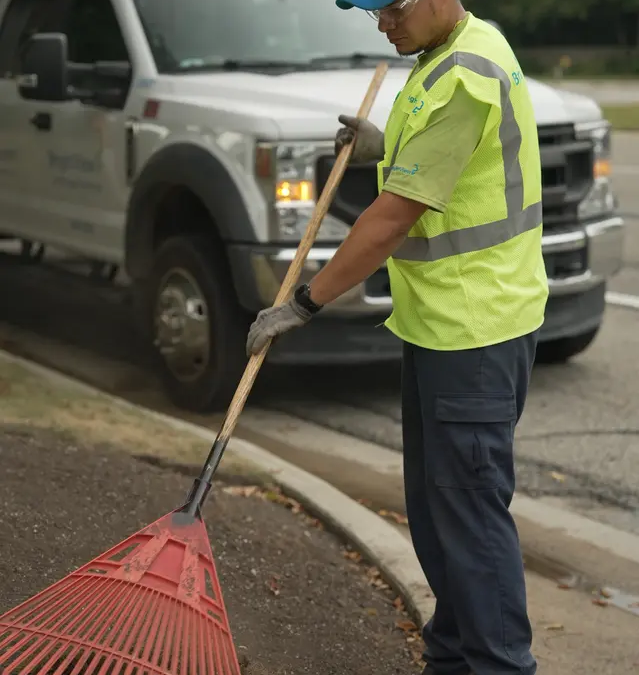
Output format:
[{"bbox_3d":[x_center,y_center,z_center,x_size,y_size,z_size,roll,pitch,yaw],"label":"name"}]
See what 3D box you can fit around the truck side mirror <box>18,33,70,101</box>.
[{"bbox_3d":[-1.370,-1.339,9.233,0.215,0.335,0.160,-7,10,-26],"label":"truck side mirror"}]

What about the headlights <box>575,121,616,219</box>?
[{"bbox_3d":[1.277,-0.776,8.497,0.370,0.405,0.220,-7,10,-26],"label":"headlights"}]

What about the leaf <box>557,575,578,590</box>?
[{"bbox_3d":[0.759,0.752,5.700,0.065,0.025,0.060,-1,9,0],"label":"leaf"}]

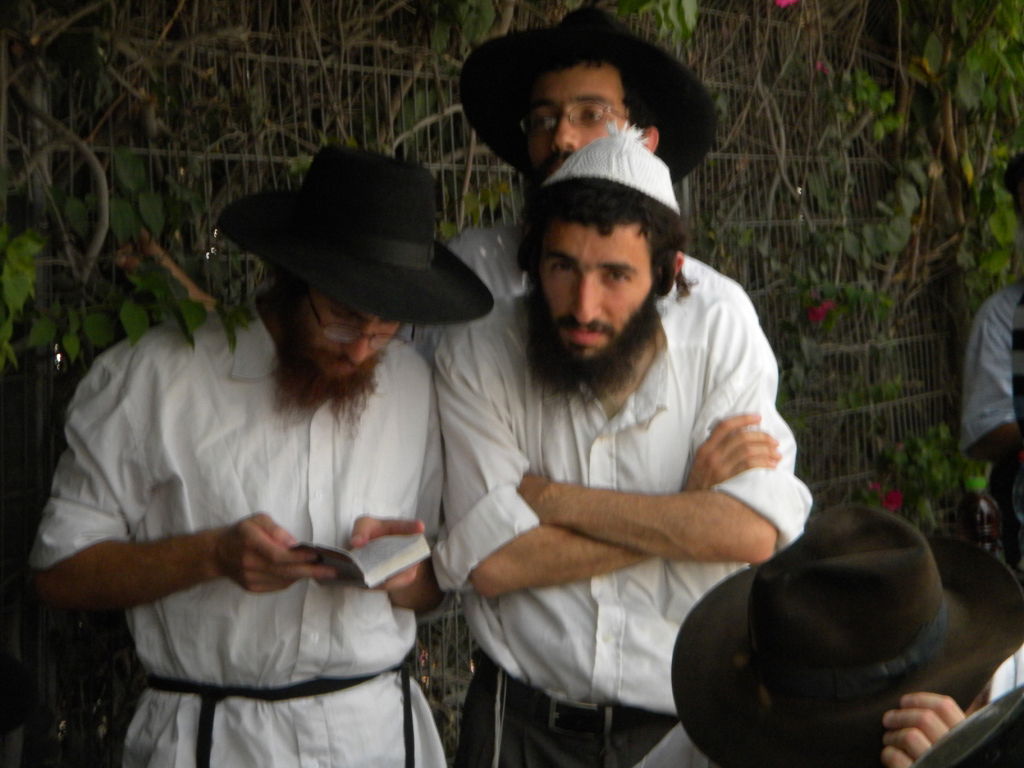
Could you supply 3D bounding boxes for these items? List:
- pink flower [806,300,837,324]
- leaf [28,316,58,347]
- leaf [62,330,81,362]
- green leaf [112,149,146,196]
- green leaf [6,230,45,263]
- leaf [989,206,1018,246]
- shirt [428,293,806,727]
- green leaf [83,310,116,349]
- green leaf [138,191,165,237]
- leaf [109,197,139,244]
[{"bbox_3d":[0.698,-0.161,7.000,0.065,0.055,0.045,-2,2,-6],"label":"pink flower"},{"bbox_3d":[-0.598,-0.068,3.950,0.039,0.041,0.020,-1,3,-18],"label":"leaf"},{"bbox_3d":[-0.549,-0.047,3.870,0.023,0.040,0.012,-2,2,-11],"label":"leaf"},{"bbox_3d":[-0.523,-0.291,4.250,0.048,0.063,0.022,-1,3,-23],"label":"green leaf"},{"bbox_3d":[-0.598,-0.169,3.820,0.046,0.039,0.022,-2,2,-11],"label":"green leaf"},{"bbox_3d":[1.108,-0.355,7.000,0.069,0.090,0.030,0,3,0],"label":"leaf"},{"bbox_3d":[0.130,0.129,3.680,0.450,0.530,0.320,-1,2,10],"label":"shirt"},{"bbox_3d":[-0.514,-0.068,3.870,0.042,0.047,0.018,-2,2,-11],"label":"green leaf"},{"bbox_3d":[-0.499,-0.236,4.300,0.037,0.064,0.020,-1,3,-23],"label":"green leaf"},{"bbox_3d":[-0.504,-0.212,4.030,0.039,0.062,0.018,-2,2,-11],"label":"leaf"}]

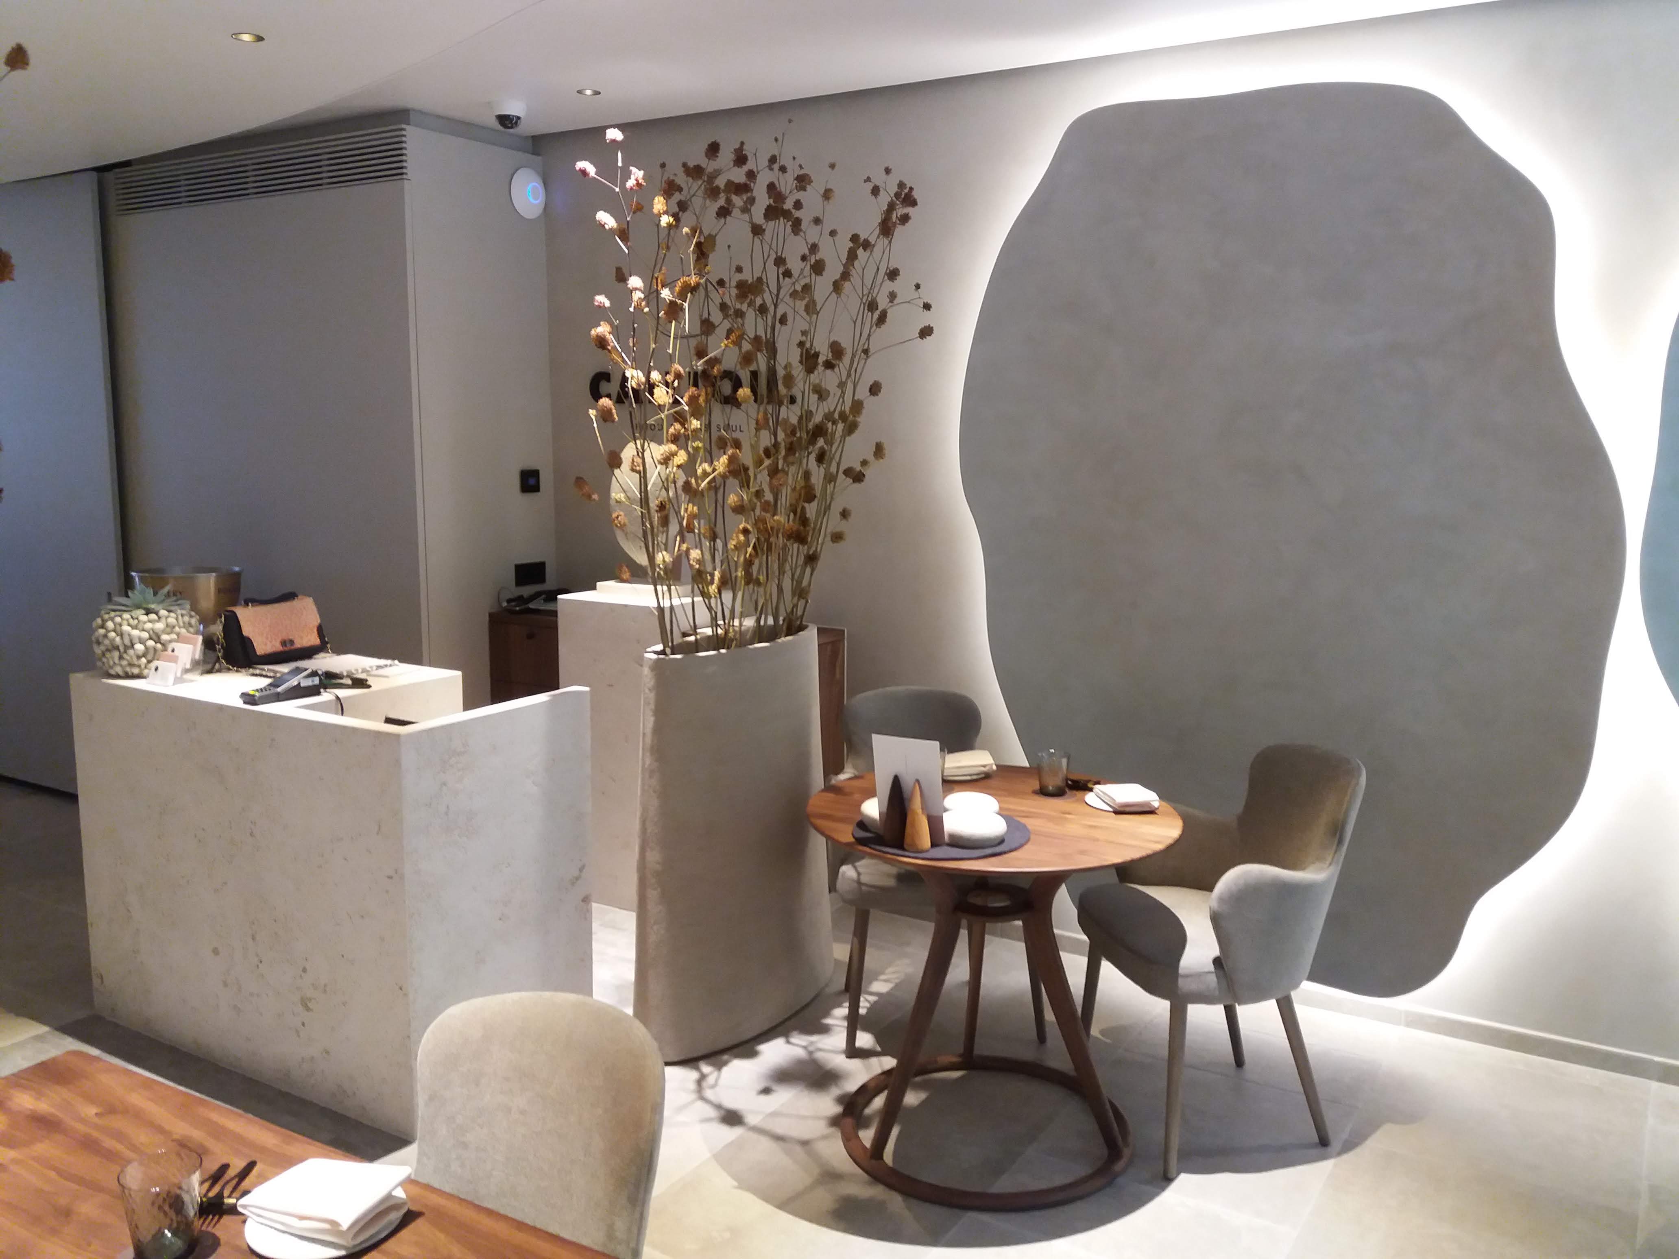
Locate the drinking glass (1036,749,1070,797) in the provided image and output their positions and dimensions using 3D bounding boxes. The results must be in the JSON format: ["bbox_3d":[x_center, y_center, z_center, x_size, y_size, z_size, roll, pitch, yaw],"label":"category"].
[{"bbox_3d":[0.510,0.345,3.250,0.079,0.101,0.079,0,8,0],"label":"drinking glass"}]

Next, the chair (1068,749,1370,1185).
[{"bbox_3d":[0.887,0.728,3.199,0.565,0.870,0.570,-1,9,-12],"label":"chair"}]

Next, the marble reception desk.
[{"bbox_3d":[-1.345,0.608,3.621,1.278,0.949,0.620,6,10,31],"label":"marble reception desk"}]

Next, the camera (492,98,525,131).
[{"bbox_3d":[-1.083,-1.677,4.441,0.110,0.090,0.110,-2,9,-13],"label":"camera"}]

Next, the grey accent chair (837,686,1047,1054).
[{"bbox_3d":[0.251,0.645,3.722,0.570,0.870,0.565,-1,9,-10],"label":"grey accent chair"}]

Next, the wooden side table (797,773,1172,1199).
[{"bbox_3d":[0.340,0.791,3.131,0.865,0.756,0.865,0,8,0],"label":"wooden side table"}]

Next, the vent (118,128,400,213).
[{"bbox_3d":[-2.111,-1.624,4.869,1.640,0.162,0.030,6,10,31],"label":"vent"}]

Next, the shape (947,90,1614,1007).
[{"bbox_3d":[1.141,-0.226,3.746,1.778,2.395,0.050,6,10,31],"label":"shape"}]

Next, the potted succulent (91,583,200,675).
[{"bbox_3d":[-1.870,-0.001,3.661,0.257,0.236,0.257,6,10,31],"label":"potted succulent"}]

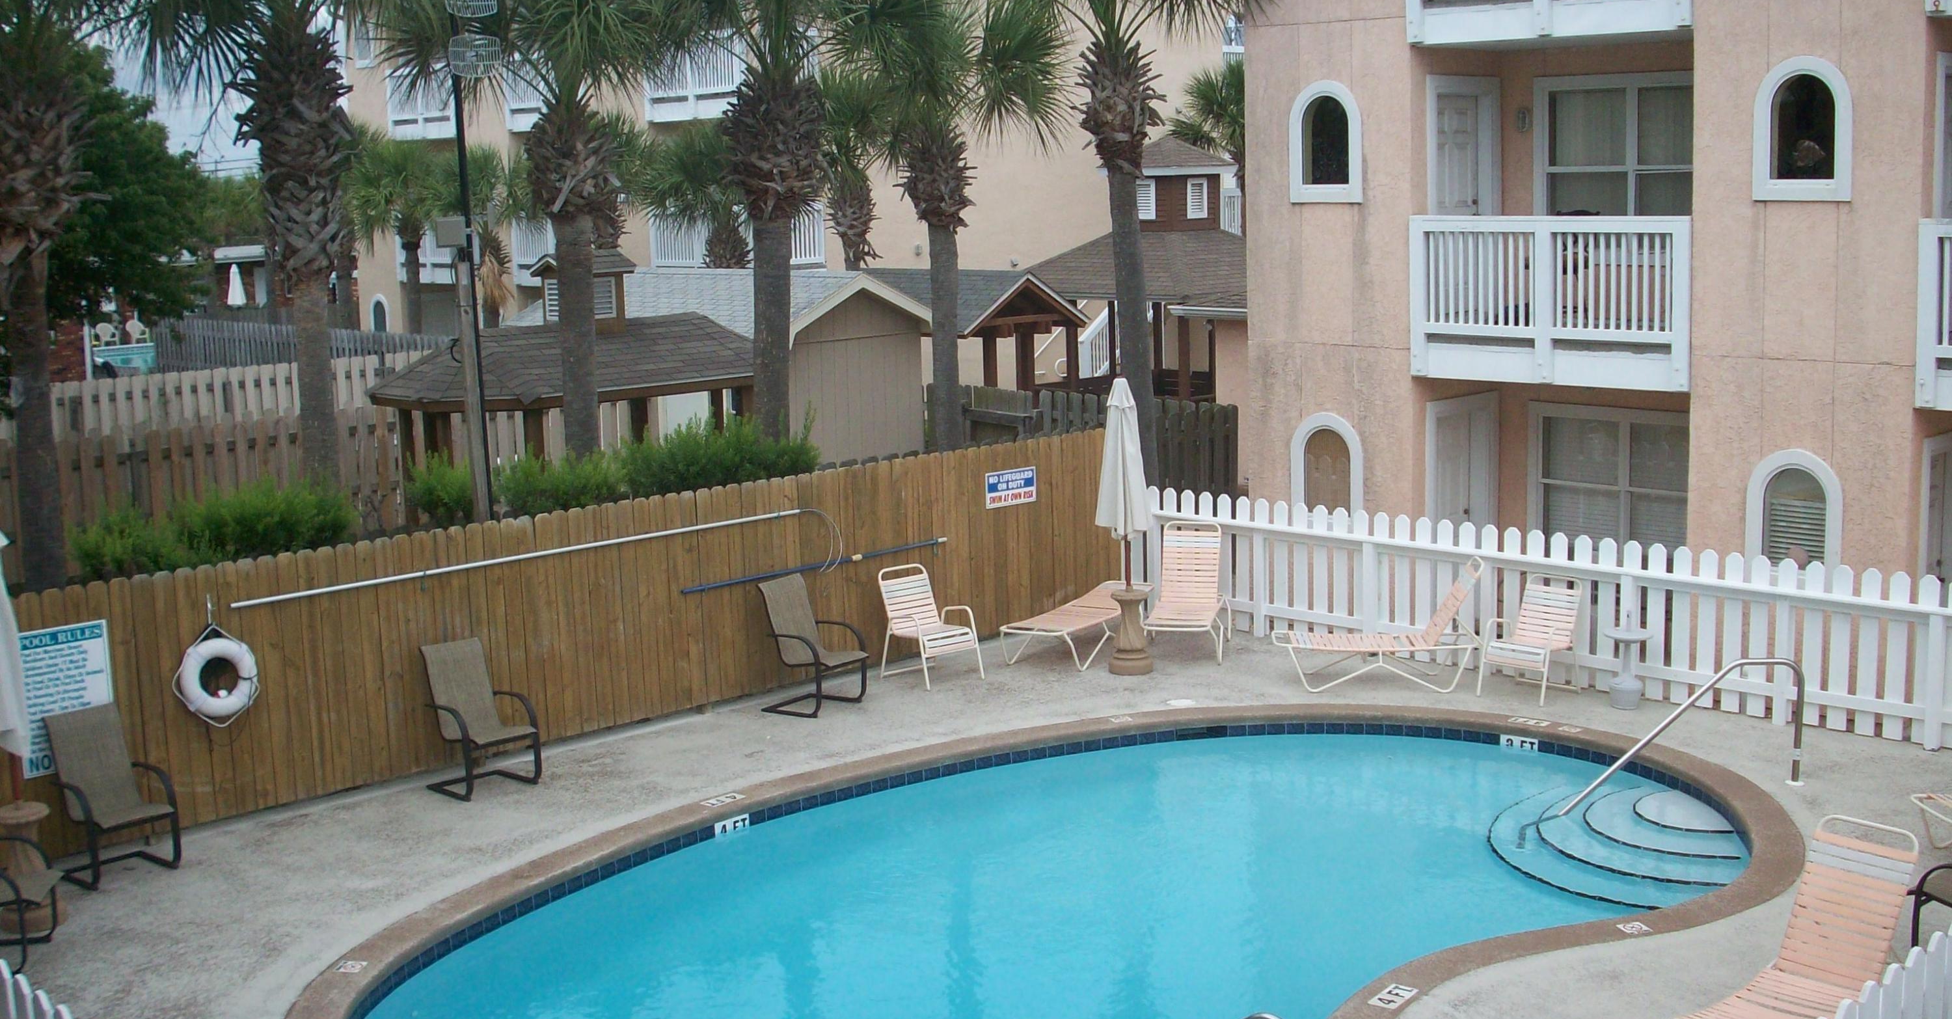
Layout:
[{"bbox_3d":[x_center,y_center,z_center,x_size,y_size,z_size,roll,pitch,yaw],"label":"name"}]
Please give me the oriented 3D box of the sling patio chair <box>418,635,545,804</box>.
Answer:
[{"bbox_3d":[-3.521,1.480,14.794,0.600,1.000,0.750,-11,13,-43],"label":"sling patio chair"}]

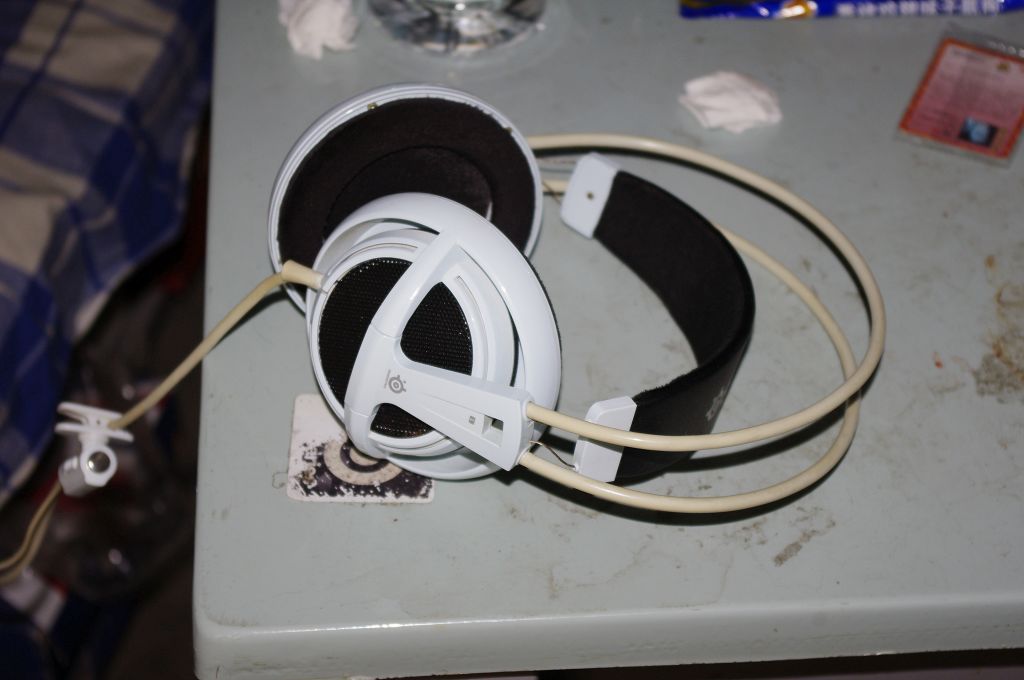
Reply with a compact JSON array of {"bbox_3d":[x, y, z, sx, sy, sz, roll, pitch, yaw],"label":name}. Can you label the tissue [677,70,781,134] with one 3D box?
[{"bbox_3d":[0.085,-0.096,0.909,0.041,0.015,0.030,1,45,-1],"label":"tissue"}]

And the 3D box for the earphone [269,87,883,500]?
[{"bbox_3d":[0.021,-0.025,0.791,0.217,0.092,0.185,4,38,-1],"label":"earphone"}]

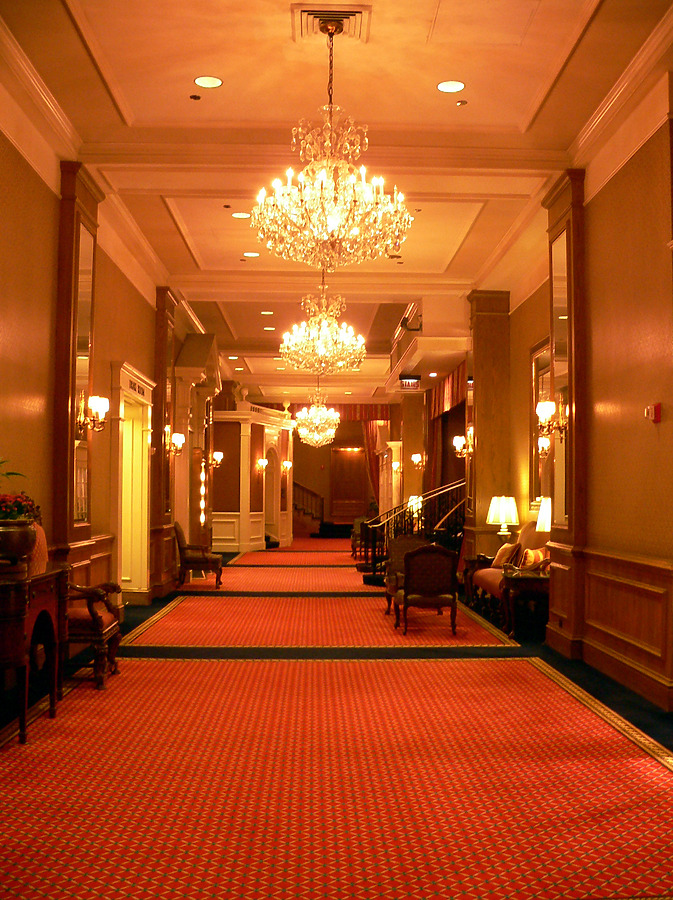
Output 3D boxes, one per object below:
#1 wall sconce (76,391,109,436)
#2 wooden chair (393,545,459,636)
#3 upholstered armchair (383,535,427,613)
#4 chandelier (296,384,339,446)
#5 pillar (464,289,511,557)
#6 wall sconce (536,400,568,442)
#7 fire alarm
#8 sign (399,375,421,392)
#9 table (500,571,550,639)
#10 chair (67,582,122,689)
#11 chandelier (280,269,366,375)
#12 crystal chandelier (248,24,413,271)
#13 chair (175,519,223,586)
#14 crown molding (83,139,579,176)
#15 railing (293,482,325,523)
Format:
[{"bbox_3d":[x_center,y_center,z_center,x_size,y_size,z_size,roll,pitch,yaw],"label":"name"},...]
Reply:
[{"bbox_3d":[-2.272,-0.346,8.826,0.250,0.430,0.340,0,-3,-1],"label":"wall sconce"},{"bbox_3d":[0.994,1.527,10.413,0.675,0.990,0.735,0,-3,-1],"label":"wooden chair"},{"bbox_3d":[0.976,1.586,11.974,0.670,0.966,0.660,0,-3,-1],"label":"upholstered armchair"},{"bbox_3d":[-0.458,-0.848,23.466,1.126,1.597,1.126,0,-3,-1],"label":"chandelier"},{"bbox_3d":[2.308,-0.093,14.432,0.593,4.560,0.790,0,-3,-1],"label":"pillar"},{"bbox_3d":[2.059,-0.299,9.009,0.220,0.453,0.380,0,-3,-1],"label":"wall sconce"},{"bbox_3d":[2.321,-0.272,6.872,0.075,0.147,0.130,0,-3,-1],"label":"fire alarm"},{"bbox_3d":[1.323,-1.191,16.678,0.382,0.274,0.100,0,-3,-1],"label":"sign"},{"bbox_3d":[2.157,1.684,10.201,0.683,0.672,0.720,0,-3,-1],"label":"table"},{"bbox_3d":[-2.133,1.236,7.526,0.743,1.245,0.705,0,-3,-1],"label":"chair"},{"bbox_3d":[-0.162,-1.827,11.829,1.079,1.727,1.079,0,-3,-1],"label":"chandelier"},{"bbox_3d":[-0.031,-2.079,6.455,1.094,1.709,1.094,0,-3,-1],"label":"crystal chandelier"},{"bbox_3d":[-2.259,1.710,15.333,0.743,1.065,0.720,0,-3,-1],"label":"chair"},{"bbox_3d":[-0.072,-2.768,8.821,4.650,0.157,0.113,0,-3,-1],"label":"crown molding"},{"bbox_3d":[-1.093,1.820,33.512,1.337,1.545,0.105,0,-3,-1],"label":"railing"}]

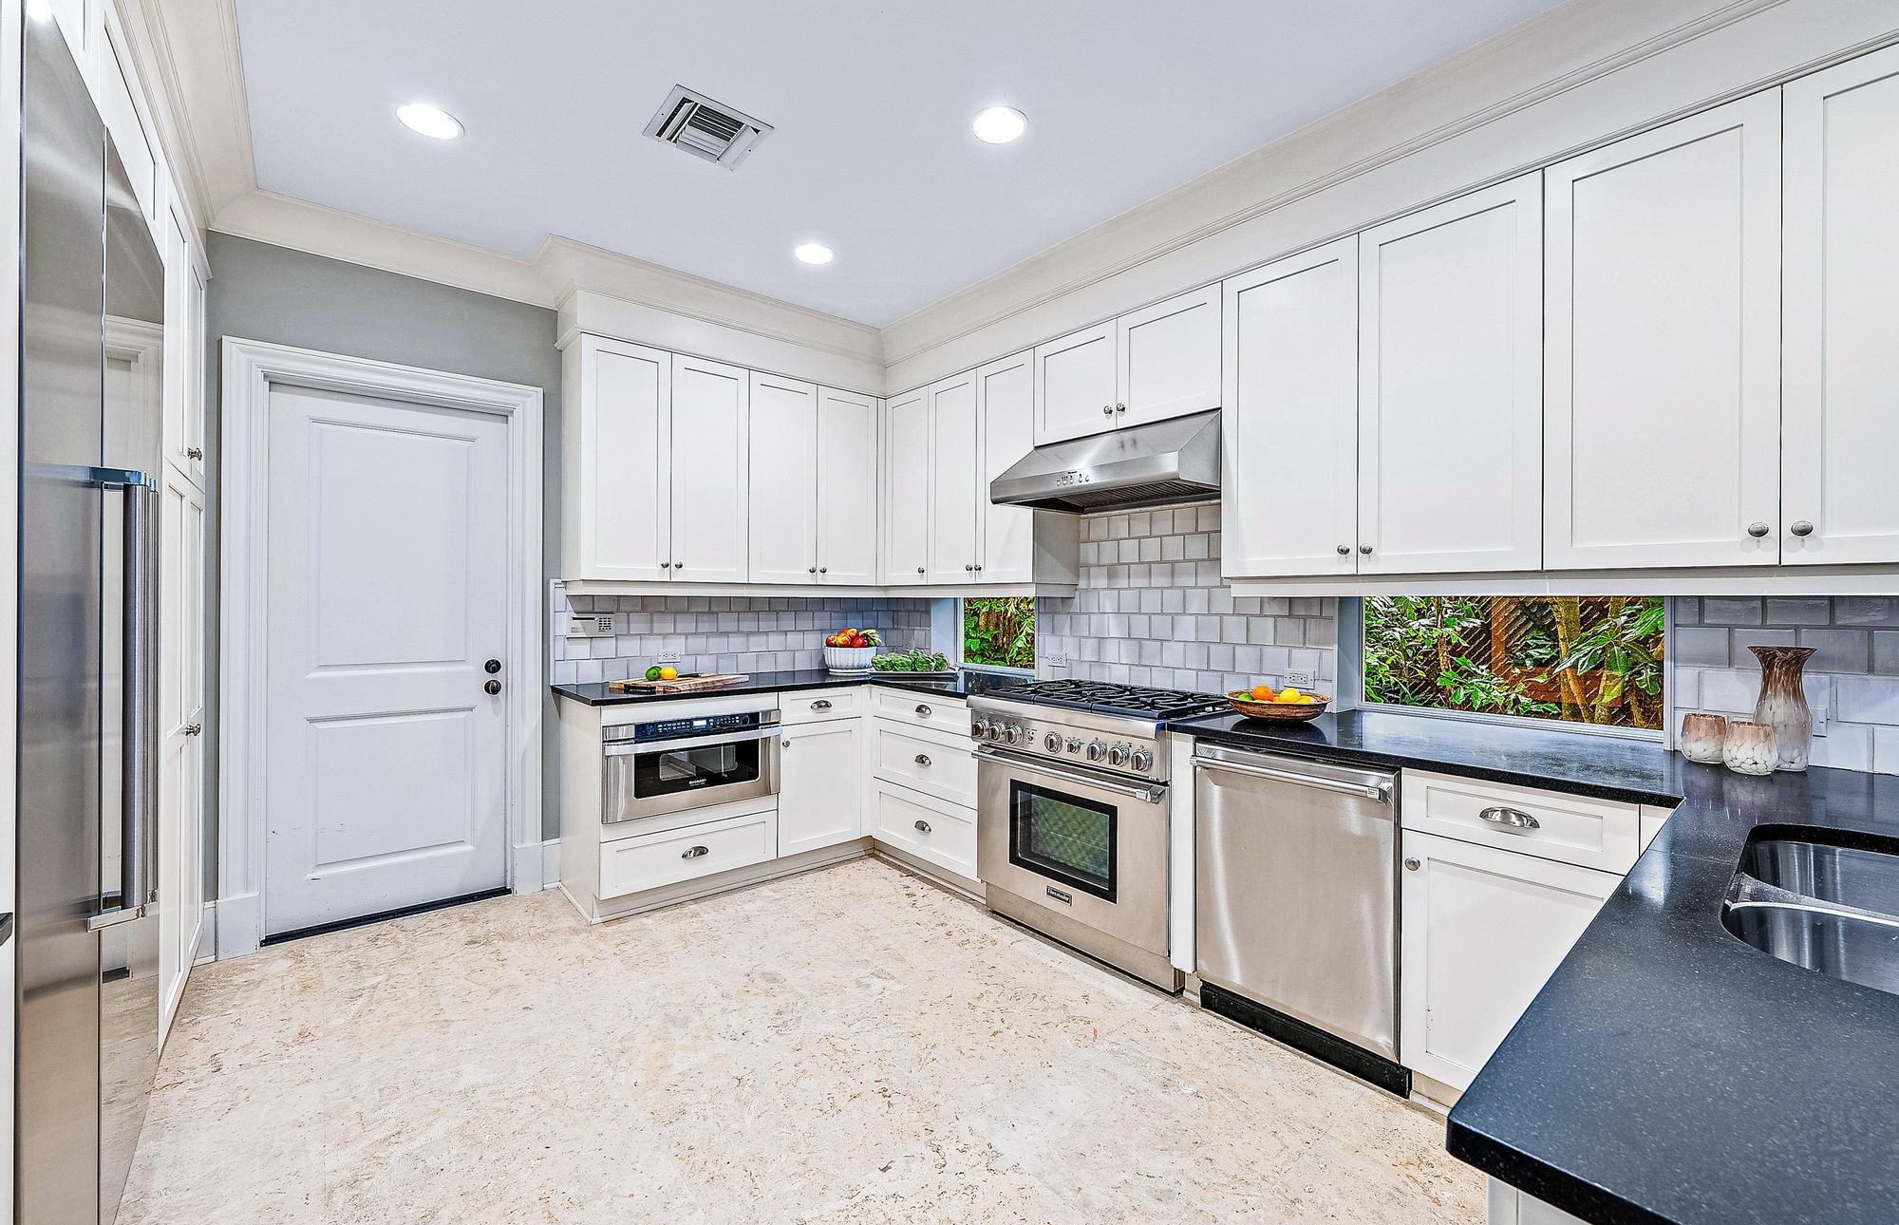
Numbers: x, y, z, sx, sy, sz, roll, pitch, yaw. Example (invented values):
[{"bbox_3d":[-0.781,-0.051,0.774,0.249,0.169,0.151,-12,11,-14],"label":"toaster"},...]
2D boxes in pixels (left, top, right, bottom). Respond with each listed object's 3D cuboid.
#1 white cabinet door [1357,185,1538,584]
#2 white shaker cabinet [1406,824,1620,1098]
[{"bbox_3d":[1.430,-0.644,2.131,0.022,1.057,0.453,0,1,-41],"label":"white cabinet door"},{"bbox_3d":[1.341,0.879,1.765,0.025,0.617,0.446,0,1,-40],"label":"white shaker cabinet"}]

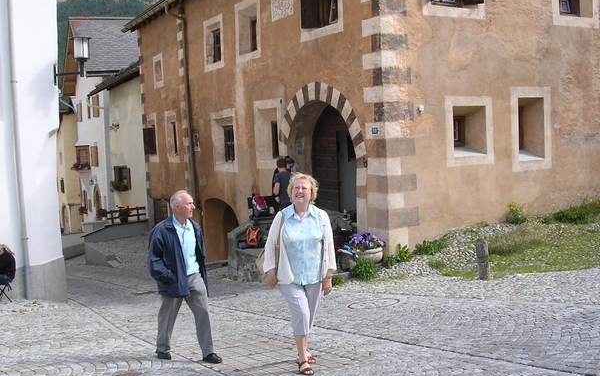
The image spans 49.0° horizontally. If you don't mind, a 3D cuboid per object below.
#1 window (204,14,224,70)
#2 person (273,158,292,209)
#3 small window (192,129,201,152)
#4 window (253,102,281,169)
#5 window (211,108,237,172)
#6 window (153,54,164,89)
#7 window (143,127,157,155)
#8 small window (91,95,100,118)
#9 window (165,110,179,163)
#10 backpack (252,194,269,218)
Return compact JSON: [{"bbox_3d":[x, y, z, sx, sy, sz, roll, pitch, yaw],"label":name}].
[{"bbox_3d":[-2.151,-3.749,17.177,0.250,1.304,1.304,-5,5,-29],"label":"window"},{"bbox_3d":[-0.291,0.245,13.064,0.480,1.680,0.380,-1,4,12],"label":"person"},{"bbox_3d":[-2.925,-1.324,18.478,0.100,0.607,0.413,-5,5,-30],"label":"small window"},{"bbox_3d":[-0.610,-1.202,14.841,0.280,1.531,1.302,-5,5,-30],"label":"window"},{"bbox_3d":[-1.857,-1.211,17.038,0.250,1.539,1.553,-5,5,-29],"label":"window"},{"bbox_3d":[-4.418,-3.676,20.825,0.160,1.007,0.850,-5,5,-30],"label":"window"},{"bbox_3d":[-5.040,-1.546,21.937,0.250,0.900,0.780,-5,5,-30],"label":"window"},{"bbox_3d":[-10.556,-4.207,34.000,0.220,1.150,0.950,-5,5,-35],"label":"small window"},{"bbox_3d":[-3.844,-1.562,20.220,0.220,1.600,0.913,-5,5,-30],"label":"window"},{"bbox_3d":[-0.828,0.373,13.800,0.320,0.500,0.270,-5,-9,-27],"label":"backpack"}]

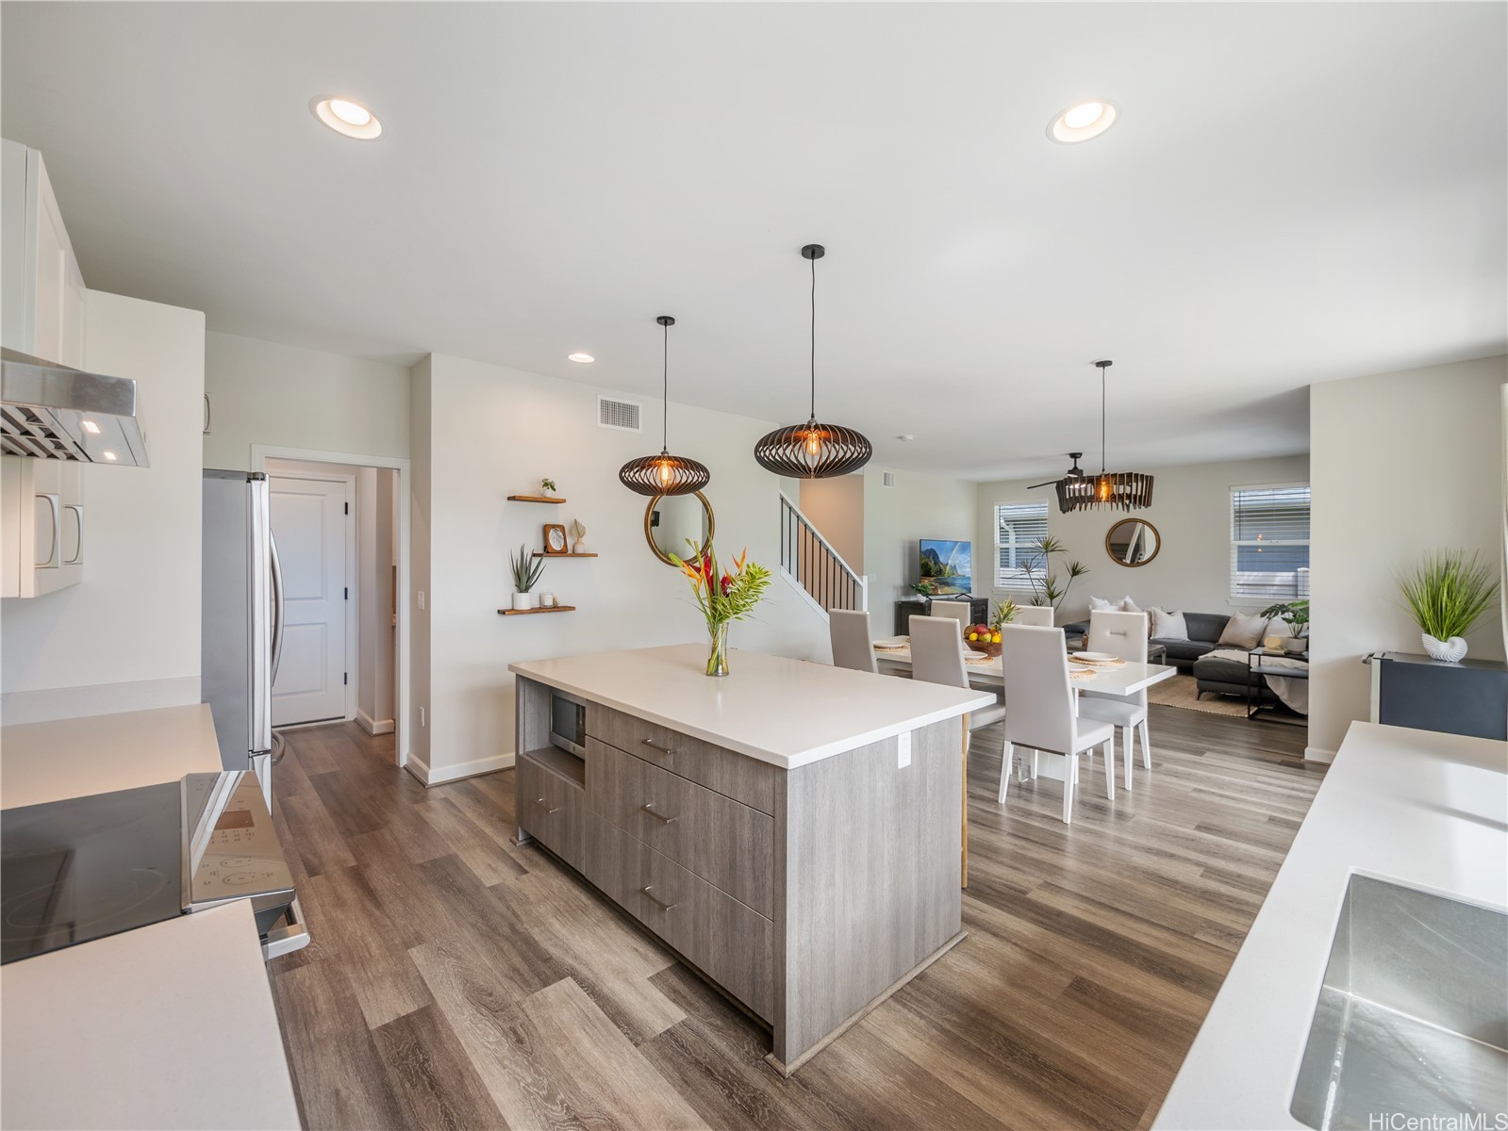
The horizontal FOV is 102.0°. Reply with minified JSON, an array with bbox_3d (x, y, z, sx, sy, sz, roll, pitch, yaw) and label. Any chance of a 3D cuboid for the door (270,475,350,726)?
[{"bbox_3d":[-3.887,0.301,5.067,0.840,2.055,0.045,0,0,-43],"label":"door"}]

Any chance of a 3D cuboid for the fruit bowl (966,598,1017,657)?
[{"bbox_3d":[1.777,0.470,4.529,0.422,0.392,0.422,0,1,21],"label":"fruit bowl"}]

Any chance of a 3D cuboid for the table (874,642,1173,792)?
[{"bbox_3d":[1.661,1.038,4.437,1.005,0.755,2.145,0,0,-43],"label":"table"}]

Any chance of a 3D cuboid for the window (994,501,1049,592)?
[{"bbox_3d":[4.417,-0.333,10.060,0.101,1.477,0.904,0,1,-42],"label":"window"}]

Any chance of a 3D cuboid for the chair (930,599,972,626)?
[{"bbox_3d":[1.564,0.883,5.318,0.623,1.080,0.452,0,1,-42],"label":"chair"}]

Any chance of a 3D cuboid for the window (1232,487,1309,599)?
[{"bbox_3d":[6.591,-0.299,7.734,0.101,1.477,0.894,0,1,-42],"label":"window"}]

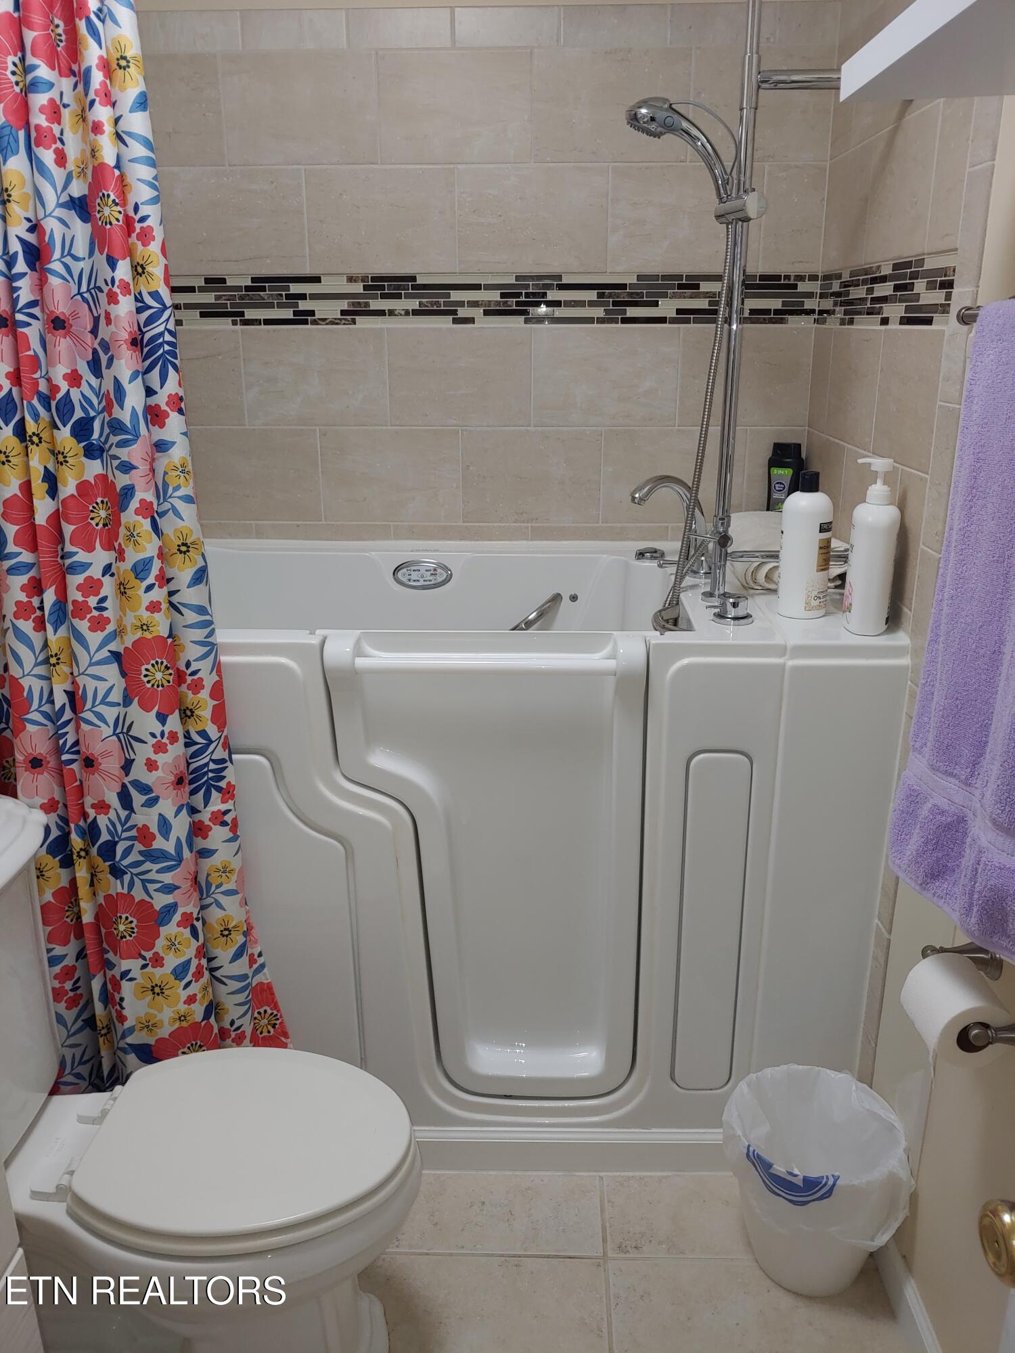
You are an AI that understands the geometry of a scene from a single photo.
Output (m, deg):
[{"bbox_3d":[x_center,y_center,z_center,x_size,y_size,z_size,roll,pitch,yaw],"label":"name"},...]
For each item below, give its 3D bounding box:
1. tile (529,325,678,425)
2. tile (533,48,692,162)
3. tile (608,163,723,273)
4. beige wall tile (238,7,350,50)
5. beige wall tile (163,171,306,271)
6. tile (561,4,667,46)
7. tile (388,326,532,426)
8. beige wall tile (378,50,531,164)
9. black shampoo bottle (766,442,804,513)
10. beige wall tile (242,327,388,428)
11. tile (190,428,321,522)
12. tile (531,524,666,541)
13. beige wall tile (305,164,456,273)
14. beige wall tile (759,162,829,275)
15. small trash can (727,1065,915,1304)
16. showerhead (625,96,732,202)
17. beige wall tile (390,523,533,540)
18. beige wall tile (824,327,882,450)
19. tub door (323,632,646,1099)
[{"bbox_3d":[0.204,-0.623,2.049,0.300,0.198,0.010,1,19,2],"label":"tile"},{"bbox_3d":[0.209,-1.137,1.950,0.311,0.206,0.010,1,19,2],"label":"tile"},{"bbox_3d":[0.359,-0.921,1.970,0.305,0.203,0.010,1,20,2],"label":"tile"},{"bbox_3d":[-0.422,-1.274,1.927,0.208,0.067,0.010,1,19,2],"label":"beige wall tile"},{"bbox_3d":[-0.555,-0.915,1.971,0.300,0.198,0.010,1,19,2],"label":"beige wall tile"},{"bbox_3d":[0.204,-1.226,1.838,0.200,0.068,0.010,1,19,2],"label":"tile"},{"bbox_3d":[-0.103,-0.645,2.115,0.311,0.206,0.010,1,19,2],"label":"tile"},{"bbox_3d":[-0.103,-1.115,1.920,0.305,0.203,0.010,1,20,2],"label":"beige wall tile"},{"bbox_3d":[0.578,-0.376,2.038,0.080,0.221,0.047,15,24,37],"label":"black shampoo bottle"},{"bbox_3d":[-0.412,-0.643,2.104,0.305,0.203,0.010,1,20,2],"label":"beige wall tile"},{"bbox_3d":[-0.555,-0.440,2.137,0.300,0.198,0.010,1,19,2],"label":"tile"},{"bbox_3d":[0.210,-0.326,2.205,0.311,0.040,0.010,1,19,2],"label":"tile"},{"bbox_3d":[-0.252,-0.913,1.962,0.300,0.198,0.010,1,19,2],"label":"beige wall tile"},{"bbox_3d":[0.569,-0.905,1.938,0.122,0.198,0.010,1,19,2],"label":"beige wall tile"},{"bbox_3d":[0.501,0.848,1.629,0.277,0.270,0.277,1,19,2],"label":"small trash can"},{"bbox_3d":[0.270,-0.833,1.545,0.170,0.152,0.056,1,19,2],"label":"showerhead"},{"bbox_3d":[-0.102,-0.322,2.164,0.300,0.035,0.010,1,19,2],"label":"beige wall tile"},{"bbox_3d":[0.634,-0.529,1.785,0.010,0.203,0.305,1,20,2],"label":"beige wall tile"},{"bbox_3d":[-0.033,0.342,1.672,0.502,0.865,0.066,1,19,2],"label":"tub door"}]

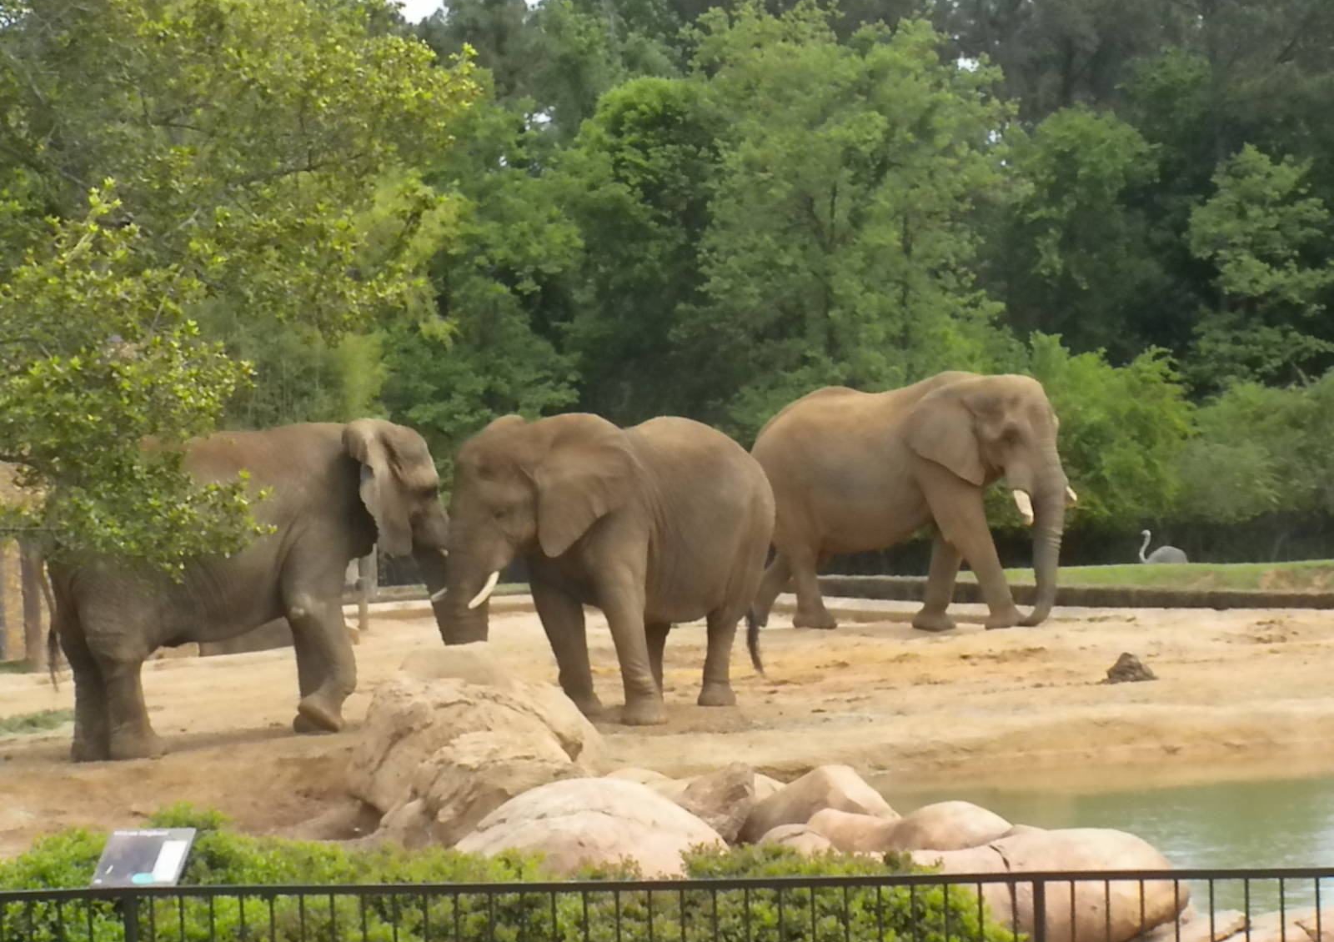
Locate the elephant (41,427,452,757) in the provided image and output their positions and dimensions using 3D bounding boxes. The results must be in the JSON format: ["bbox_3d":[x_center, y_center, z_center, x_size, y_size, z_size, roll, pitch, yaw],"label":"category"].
[{"bbox_3d":[-3.328,0.950,37.500,3.250,2.650,1.500,-2,3,-22],"label":"elephant"}]

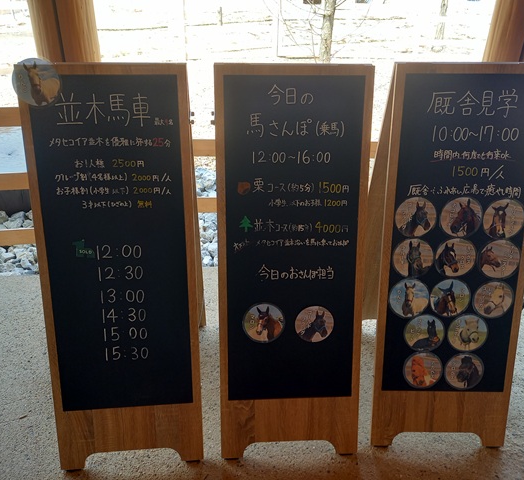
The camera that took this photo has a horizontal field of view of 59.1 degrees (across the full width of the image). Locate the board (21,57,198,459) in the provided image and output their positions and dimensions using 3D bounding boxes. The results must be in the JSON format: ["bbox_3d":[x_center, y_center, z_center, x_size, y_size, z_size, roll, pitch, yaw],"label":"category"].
[{"bbox_3d":[-0.446,0.045,1.542,0.457,1.200,0.695,-2,28,-5],"label":"board"}]

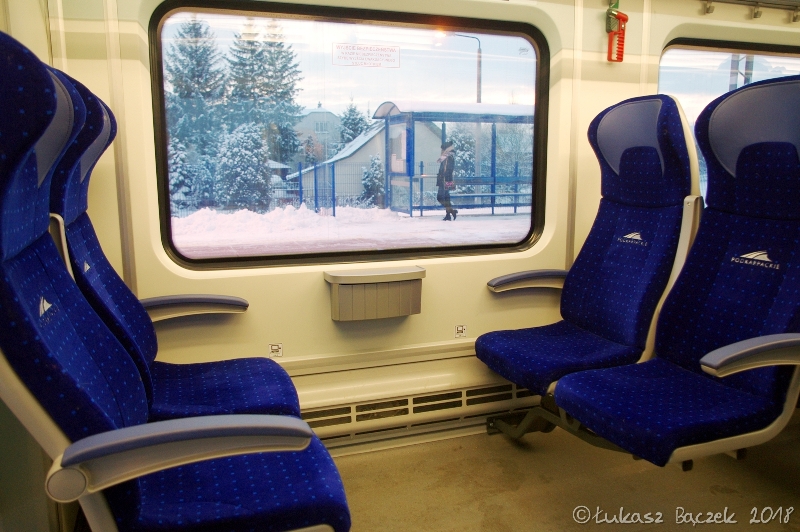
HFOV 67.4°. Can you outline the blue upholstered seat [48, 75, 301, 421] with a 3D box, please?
[{"bbox_3d":[-0.623,-0.037,1.615,0.611,0.938,0.477,-4,10,-19],"label":"blue upholstered seat"}]

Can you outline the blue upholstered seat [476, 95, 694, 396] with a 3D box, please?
[{"bbox_3d":[0.618,-0.114,2.038,0.611,0.938,0.477,-4,10,-19],"label":"blue upholstered seat"}]

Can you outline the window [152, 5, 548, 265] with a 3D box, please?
[{"bbox_3d":[-0.098,-0.438,2.054,1.377,0.848,0.081,-4,10,-19],"label":"window"}]

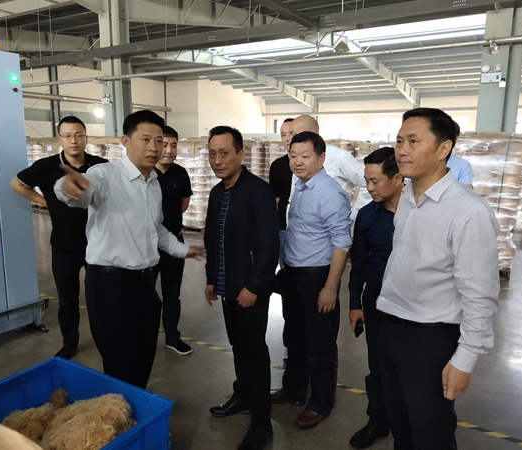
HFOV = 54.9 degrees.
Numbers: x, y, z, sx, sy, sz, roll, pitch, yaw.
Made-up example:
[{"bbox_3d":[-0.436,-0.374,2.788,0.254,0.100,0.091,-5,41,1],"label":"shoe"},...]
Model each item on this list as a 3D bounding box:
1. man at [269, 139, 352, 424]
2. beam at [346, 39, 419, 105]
[{"bbox_3d":[0.280,0.317,2.896,0.380,1.670,0.530,-7,12,-36],"label":"man"},{"bbox_3d":[7.321,-8.590,28.816,0.270,0.750,13.100,6,5,31],"label":"beam"}]

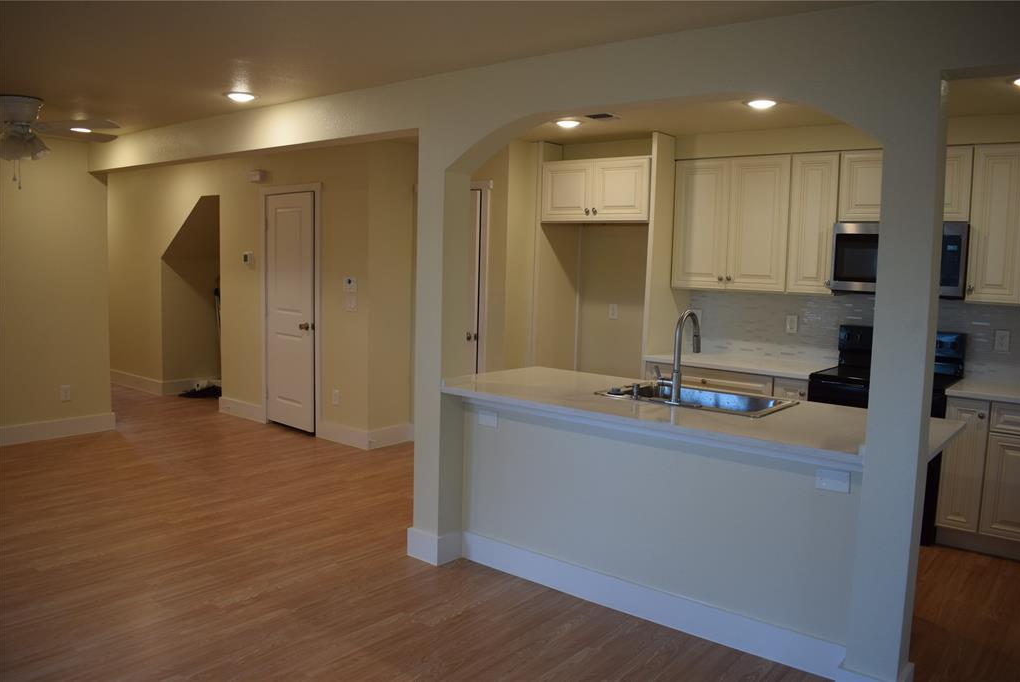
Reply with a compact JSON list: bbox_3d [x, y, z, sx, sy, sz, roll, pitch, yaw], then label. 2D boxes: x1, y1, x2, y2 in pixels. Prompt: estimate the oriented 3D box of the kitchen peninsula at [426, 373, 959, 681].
[{"bbox_3d":[0.737,0.738,3.662,2.300,0.920,1.015,6,7,38],"label":"kitchen peninsula"}]

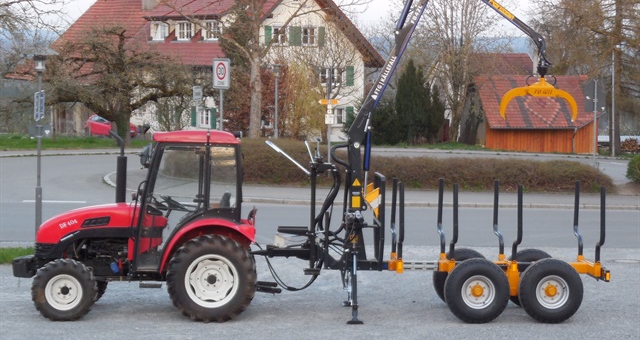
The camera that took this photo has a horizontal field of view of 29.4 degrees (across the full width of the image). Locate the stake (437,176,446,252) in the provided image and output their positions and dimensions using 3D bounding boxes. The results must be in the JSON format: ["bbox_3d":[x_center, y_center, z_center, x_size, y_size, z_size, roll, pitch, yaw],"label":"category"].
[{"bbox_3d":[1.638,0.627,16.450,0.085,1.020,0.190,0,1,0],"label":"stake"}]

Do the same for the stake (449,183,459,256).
[{"bbox_3d":[1.747,0.666,15.930,0.110,1.000,0.090,0,3,0],"label":"stake"}]

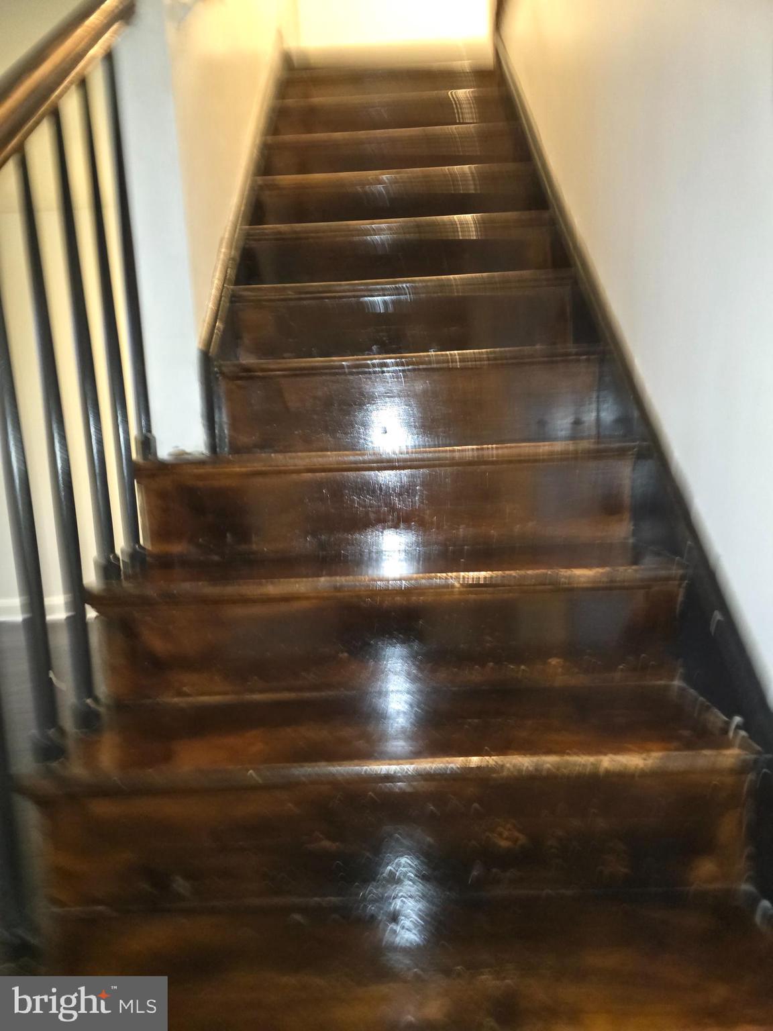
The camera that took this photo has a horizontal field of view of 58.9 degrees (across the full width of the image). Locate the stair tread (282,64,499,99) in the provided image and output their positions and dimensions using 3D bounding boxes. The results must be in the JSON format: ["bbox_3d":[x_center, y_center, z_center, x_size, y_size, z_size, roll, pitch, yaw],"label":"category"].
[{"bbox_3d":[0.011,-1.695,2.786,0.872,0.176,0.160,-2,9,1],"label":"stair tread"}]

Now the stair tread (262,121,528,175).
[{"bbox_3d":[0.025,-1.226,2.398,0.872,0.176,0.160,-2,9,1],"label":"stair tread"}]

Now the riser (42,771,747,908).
[{"bbox_3d":[0.016,0.446,0.971,0.963,0.173,0.035,-2,8,1],"label":"riser"}]

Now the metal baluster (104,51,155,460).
[{"bbox_3d":[-0.501,-0.489,1.324,0.036,0.754,0.036,-2,8,1],"label":"metal baluster"}]

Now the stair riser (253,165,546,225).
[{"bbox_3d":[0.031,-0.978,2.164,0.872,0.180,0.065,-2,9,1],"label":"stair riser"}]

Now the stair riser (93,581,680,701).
[{"bbox_3d":[0.009,0.214,1.166,0.963,0.173,0.035,-2,8,1],"label":"stair riser"}]

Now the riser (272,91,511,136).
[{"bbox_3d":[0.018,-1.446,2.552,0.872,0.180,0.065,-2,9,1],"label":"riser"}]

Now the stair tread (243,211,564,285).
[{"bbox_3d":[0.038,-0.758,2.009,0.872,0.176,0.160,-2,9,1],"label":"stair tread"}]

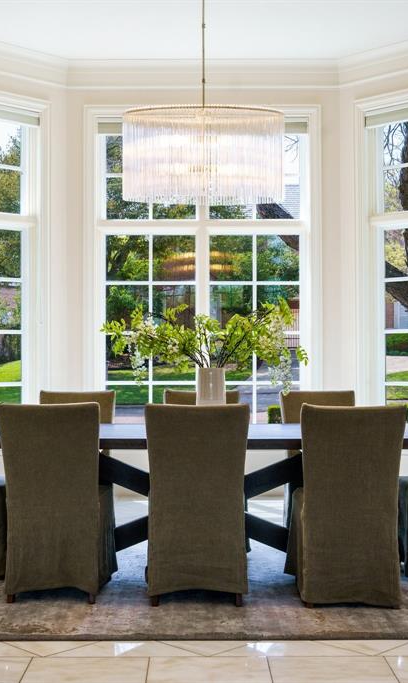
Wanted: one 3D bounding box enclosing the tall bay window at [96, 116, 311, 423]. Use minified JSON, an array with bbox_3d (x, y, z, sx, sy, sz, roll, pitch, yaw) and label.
[{"bbox_3d":[-0.004,-0.518,8.337,1.780,2.710,0.120,0,-1,0],"label":"tall bay window"}]

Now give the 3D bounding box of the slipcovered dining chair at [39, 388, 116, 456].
[{"bbox_3d":[-0.790,0.782,6.110,0.490,0.955,0.640,0,-1,0],"label":"slipcovered dining chair"}]

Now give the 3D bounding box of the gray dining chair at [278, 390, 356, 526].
[{"bbox_3d":[0.711,0.774,5.988,0.485,0.945,0.640,0,-1,0],"label":"gray dining chair"}]

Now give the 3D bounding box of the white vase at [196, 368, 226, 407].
[{"bbox_3d":[0.041,0.320,5.496,0.165,0.344,0.165,0,-1,0],"label":"white vase"}]

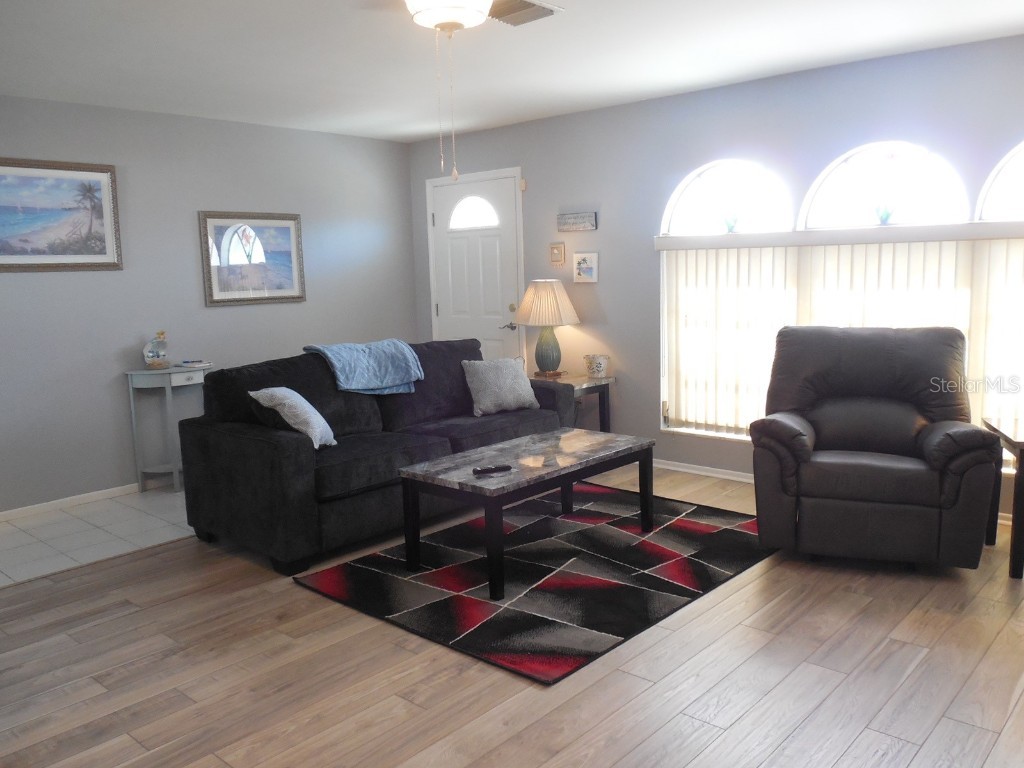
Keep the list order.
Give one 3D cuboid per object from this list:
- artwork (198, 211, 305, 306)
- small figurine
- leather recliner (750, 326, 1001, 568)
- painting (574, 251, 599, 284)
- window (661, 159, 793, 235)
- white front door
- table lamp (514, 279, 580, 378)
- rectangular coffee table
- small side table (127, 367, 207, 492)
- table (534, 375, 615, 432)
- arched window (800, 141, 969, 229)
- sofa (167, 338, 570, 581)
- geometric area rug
[{"bbox_3d":[-1.834,-0.893,5.905,0.035,0.640,0.800,6,11,42],"label":"artwork"},{"bbox_3d":[-2.291,-0.215,5.335,0.160,0.240,0.120,-7,10,-35],"label":"small figurine"},{"bbox_3d":[1.755,0.259,4.119,1.040,1.030,0.920,2,9,21],"label":"leather recliner"},{"bbox_3d":[0.526,-0.825,5.897,0.210,0.205,0.022,6,11,42],"label":"painting"},{"bbox_3d":[1.342,-1.160,5.153,0.898,0.455,0.100,6,11,42],"label":"window"},{"bbox_3d":[-0.288,-0.600,6.663,1.045,2.105,0.080,6,11,42],"label":"white front door"},{"bbox_3d":[0.247,-0.396,5.876,0.465,0.700,0.465,-1,8,0],"label":"table lamp"},{"bbox_3d":[0.116,0.592,4.138,0.610,0.480,1.215,6,11,42],"label":"rectangular coffee table"},{"bbox_3d":[-2.147,0.290,5.458,0.290,0.790,0.600,6,11,42],"label":"small side table"},{"bbox_3d":[0.331,0.270,5.835,0.560,0.605,0.580,6,11,42],"label":"table"},{"bbox_3d":[2.026,-1.088,4.534,0.912,0.455,0.100,6,11,42],"label":"arched window"},{"bbox_3d":[-0.673,0.285,4.807,1.000,0.910,2.085,6,11,42],"label":"sofa"},{"bbox_3d":[0.275,0.821,4.072,1.533,0.012,2.110,6,11,42],"label":"geometric area rug"}]

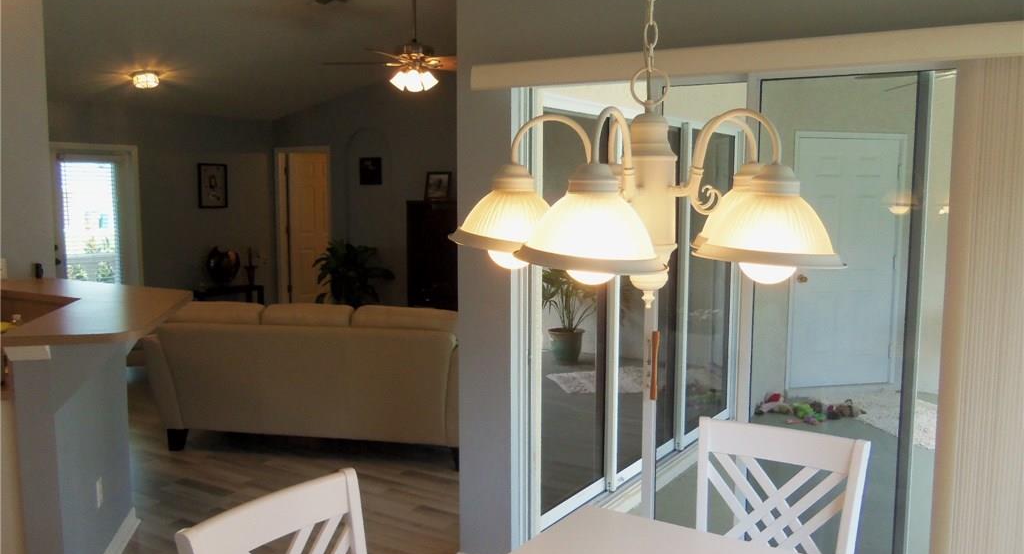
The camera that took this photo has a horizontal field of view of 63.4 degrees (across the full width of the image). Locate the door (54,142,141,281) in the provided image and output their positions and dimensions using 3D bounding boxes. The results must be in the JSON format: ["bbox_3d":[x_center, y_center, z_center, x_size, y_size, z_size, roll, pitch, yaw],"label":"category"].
[{"bbox_3d":[-4.179,-0.319,8.404,0.080,2.069,0.930,4,7,34],"label":"door"}]

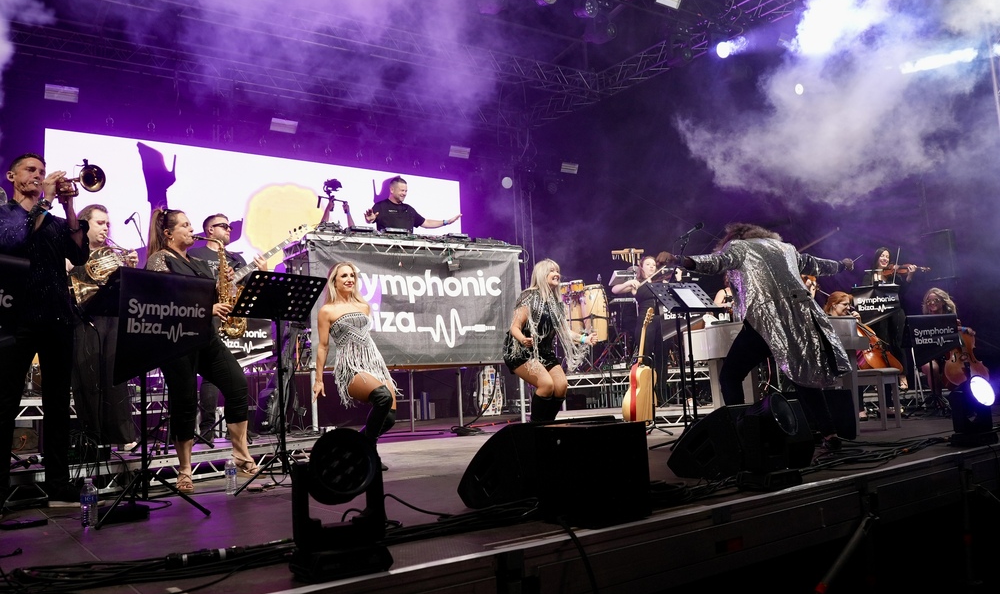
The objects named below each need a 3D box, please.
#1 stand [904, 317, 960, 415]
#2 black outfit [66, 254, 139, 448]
[{"bbox_3d":[4.397,0.663,7.969,0.520,0.980,0.440,-4,-6,8],"label":"stand"},{"bbox_3d":[-2.922,0.401,5.720,0.360,1.460,0.460,-6,-7,30],"label":"black outfit"}]

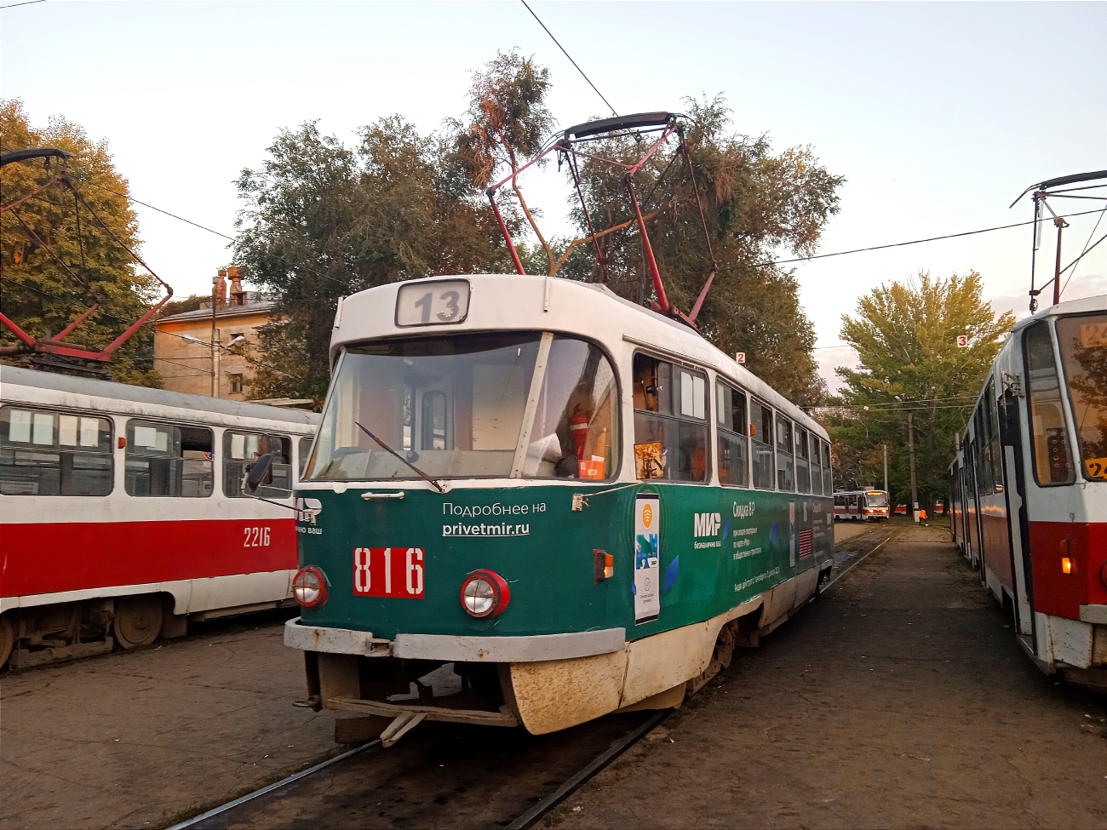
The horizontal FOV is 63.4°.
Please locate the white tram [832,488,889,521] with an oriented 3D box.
[{"bbox_3d":[33.500,10.017,98.500,2.500,3.250,15.200,0,-6,5],"label":"white tram"}]

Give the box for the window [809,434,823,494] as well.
[{"bbox_3d":[3.933,0.761,13.389,0.070,0.880,1.280,-2,-6,23],"label":"window"}]

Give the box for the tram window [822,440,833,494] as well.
[{"bbox_3d":[4.521,0.912,14.771,0.070,0.880,1.280,-2,-6,23],"label":"tram window"}]

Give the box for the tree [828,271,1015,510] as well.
[{"bbox_3d":[40.557,-2.177,98.000,20.000,26.800,19.000,0,-6,0],"label":"tree"}]

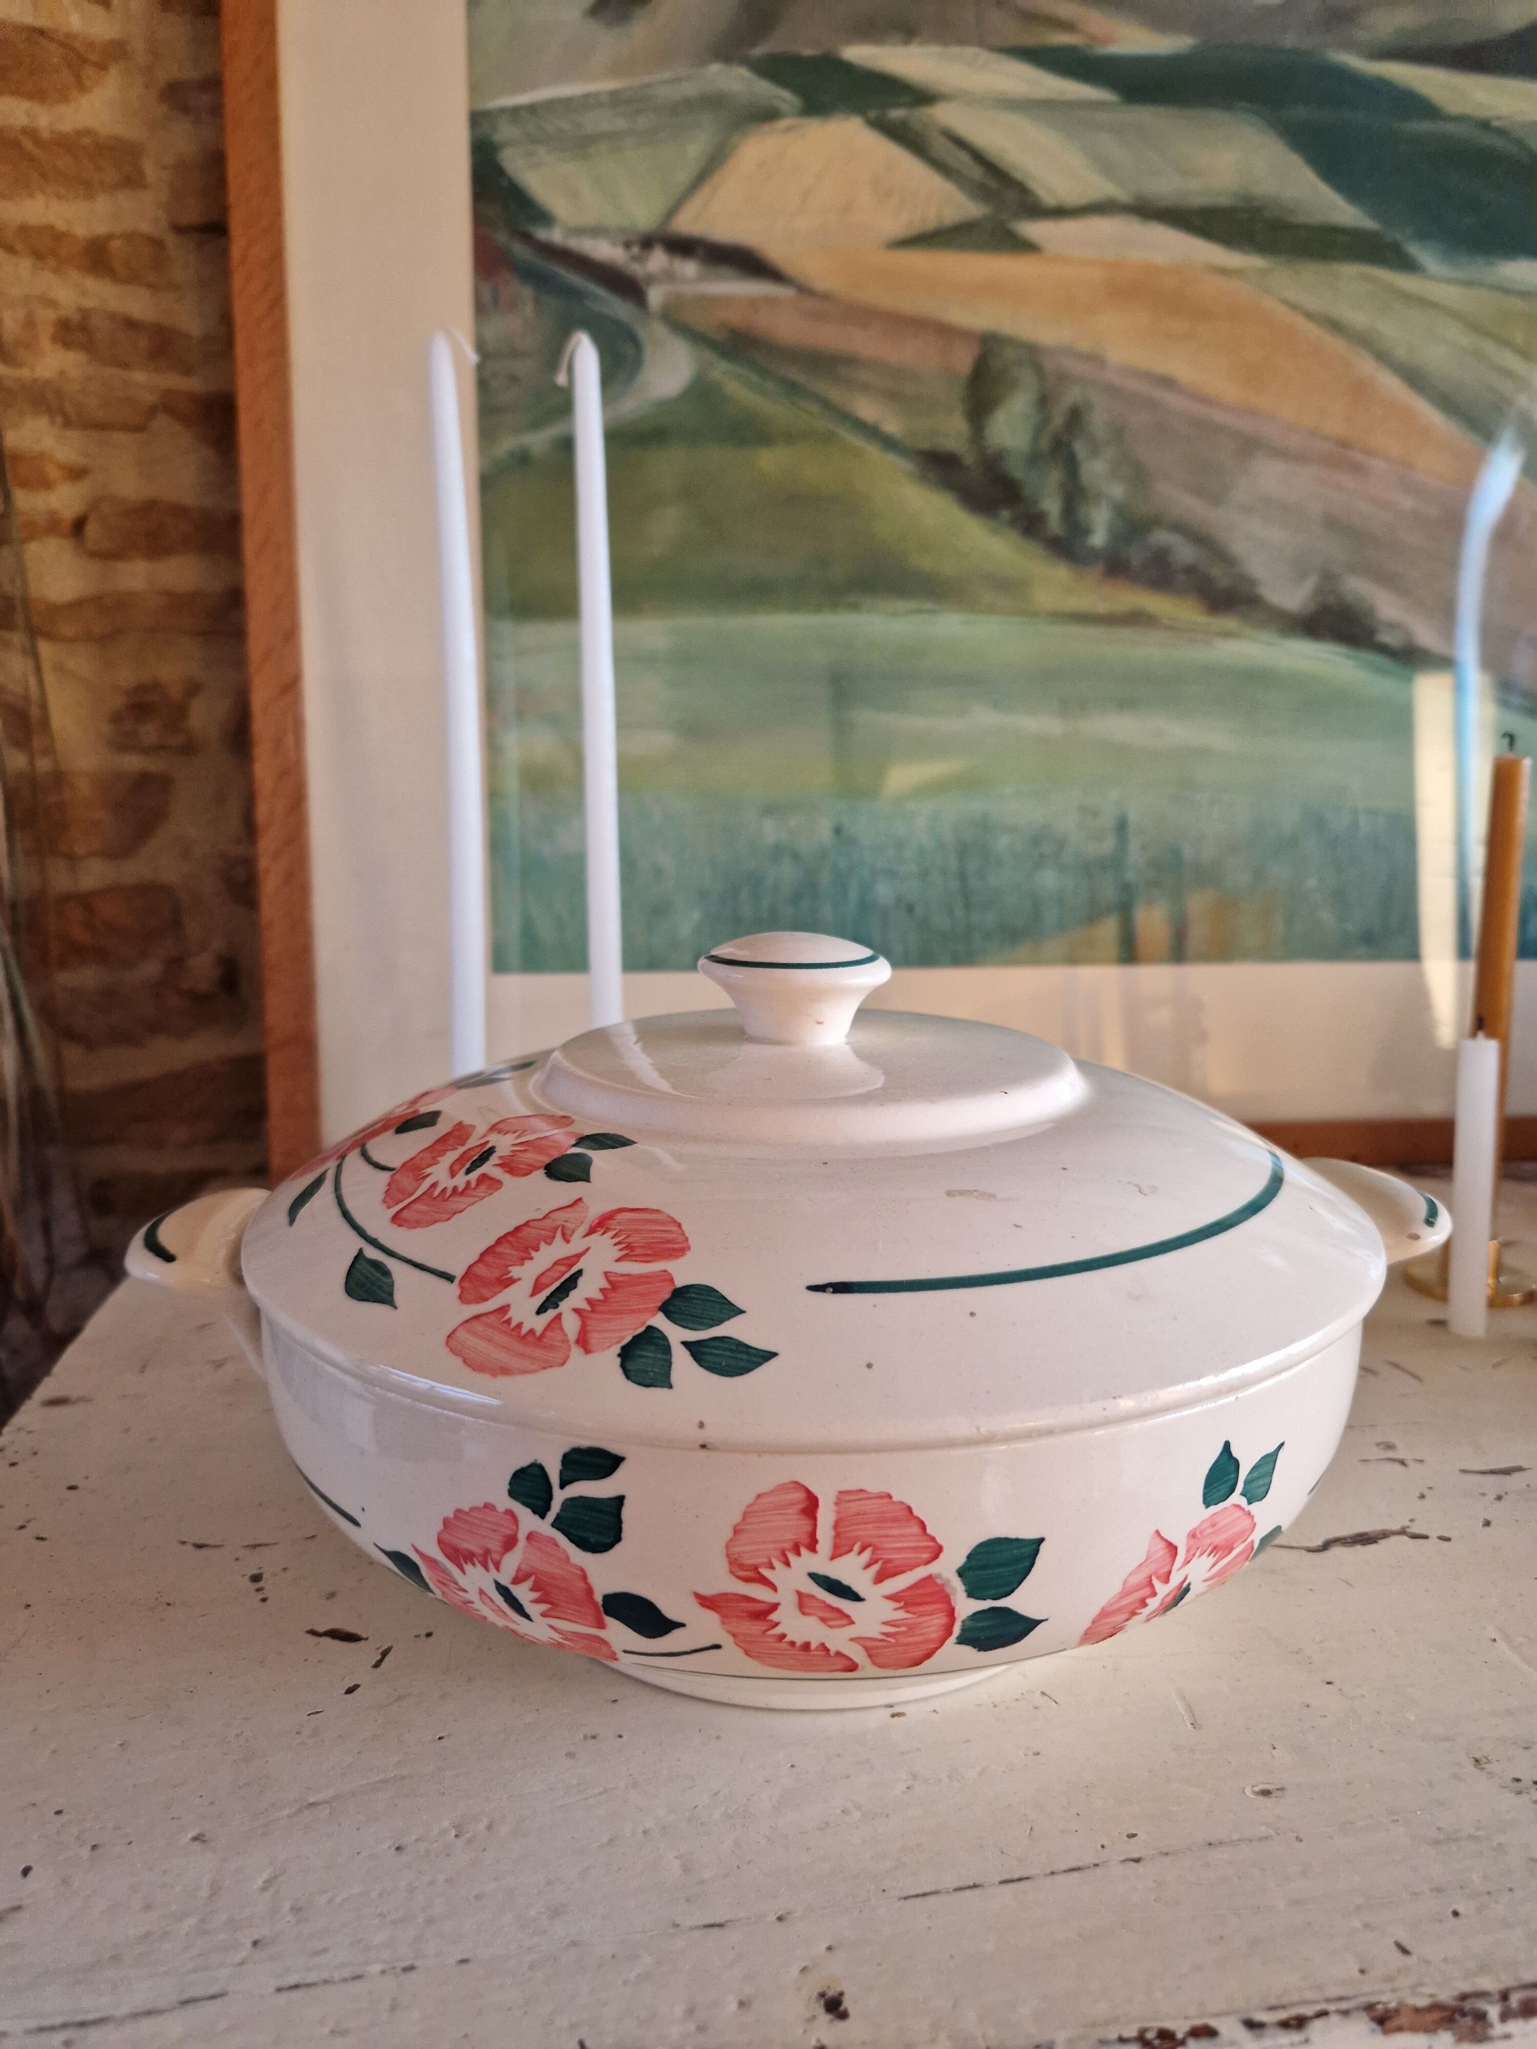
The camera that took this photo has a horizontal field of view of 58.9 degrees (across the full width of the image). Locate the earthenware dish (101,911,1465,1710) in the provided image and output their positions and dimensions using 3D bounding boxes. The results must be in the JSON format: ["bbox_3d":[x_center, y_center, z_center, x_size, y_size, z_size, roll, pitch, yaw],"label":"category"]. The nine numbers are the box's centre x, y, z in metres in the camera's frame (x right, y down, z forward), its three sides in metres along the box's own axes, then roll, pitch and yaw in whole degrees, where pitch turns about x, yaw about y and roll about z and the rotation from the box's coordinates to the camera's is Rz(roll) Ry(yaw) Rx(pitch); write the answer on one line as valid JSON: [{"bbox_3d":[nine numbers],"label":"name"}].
[{"bbox_3d":[0.008,0.051,0.326,0.316,0.147,0.255,-1,10,-4],"label":"earthenware dish"}]

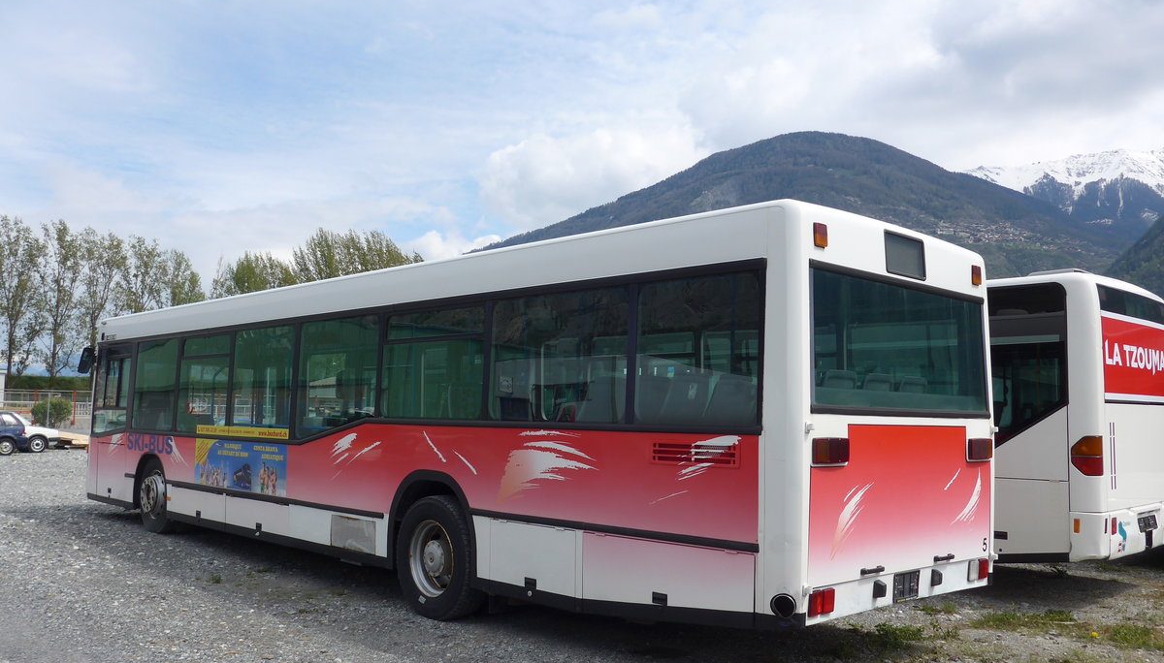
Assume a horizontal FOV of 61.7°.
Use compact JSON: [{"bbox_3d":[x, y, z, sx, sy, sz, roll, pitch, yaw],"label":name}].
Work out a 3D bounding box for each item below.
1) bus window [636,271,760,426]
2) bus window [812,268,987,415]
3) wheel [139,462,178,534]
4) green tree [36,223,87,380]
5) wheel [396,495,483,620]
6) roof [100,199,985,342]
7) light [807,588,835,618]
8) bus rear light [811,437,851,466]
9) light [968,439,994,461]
[{"bbox_3d":[0.674,0.121,5.855,0.060,0.930,0.970,6,-7,-43],"label":"bus window"},{"bbox_3d":[2.072,0.123,6.152,2.220,0.810,0.060,6,-7,-43],"label":"bus window"},{"bbox_3d":[-5.124,1.984,11.998,0.290,0.950,0.950,6,-7,-43],"label":"wheel"},{"bbox_3d":[-36.357,-1.691,68.000,3.300,12.600,3.300,4,-6,-28],"label":"green tree"},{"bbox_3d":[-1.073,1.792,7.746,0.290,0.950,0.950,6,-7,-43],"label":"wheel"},{"bbox_3d":[-1.930,-0.210,10.426,2.480,0.380,11.650,6,-7,-43],"label":"roof"},{"bbox_3d":[1.291,1.469,5.290,0.240,0.132,0.055,6,-7,-43],"label":"light"},{"bbox_3d":[1.376,0.663,5.421,0.365,0.142,0.055,6,-7,-43],"label":"bus rear light"},{"bbox_3d":[2.727,0.810,6.702,0.365,0.142,0.055,6,-7,-43],"label":"light"}]

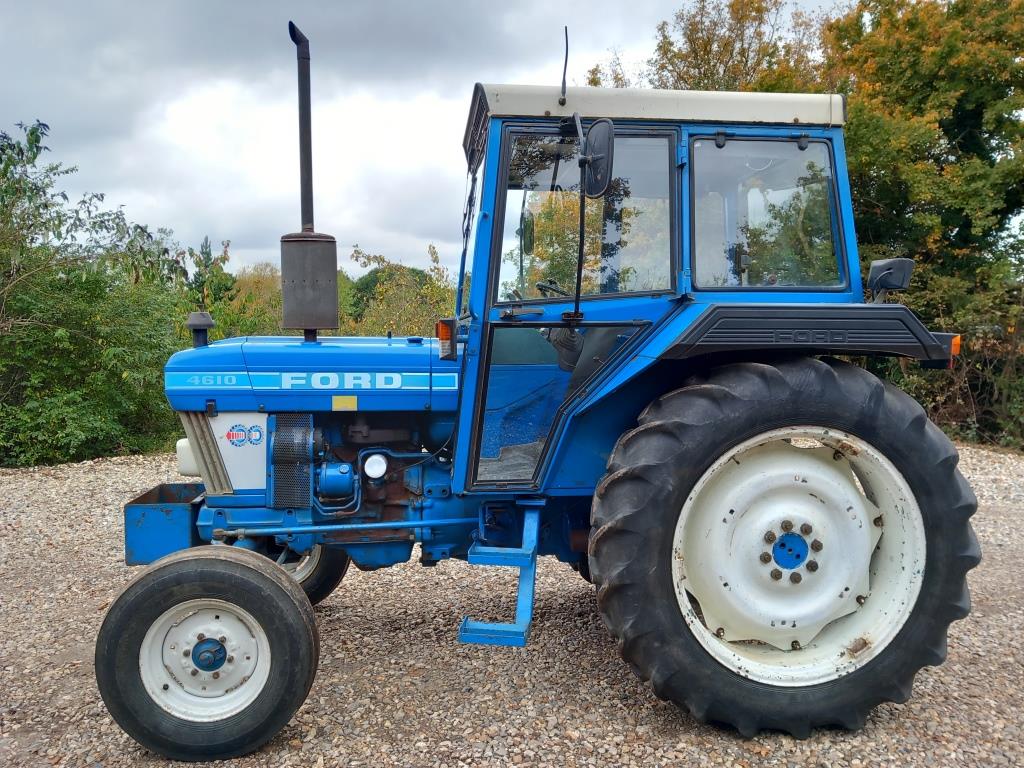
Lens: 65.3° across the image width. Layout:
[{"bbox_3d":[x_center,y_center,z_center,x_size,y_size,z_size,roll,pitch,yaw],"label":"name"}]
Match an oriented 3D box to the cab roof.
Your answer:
[{"bbox_3d":[0.530,-1.110,3.657,1.455,0.145,1.170,0,3,-5],"label":"cab roof"}]

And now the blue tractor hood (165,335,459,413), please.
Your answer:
[{"bbox_3d":[-0.848,-0.057,3.579,1.220,0.287,0.589,0,5,-6],"label":"blue tractor hood"}]

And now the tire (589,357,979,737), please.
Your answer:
[{"bbox_3d":[1.041,0.612,3.086,1.450,1.425,0.350,0,3,-5],"label":"tire"}]

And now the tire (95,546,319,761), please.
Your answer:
[{"bbox_3d":[-1.091,0.966,2.902,0.775,0.765,0.205,0,3,-6],"label":"tire"}]

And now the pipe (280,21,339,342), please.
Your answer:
[{"bbox_3d":[-0.884,-0.889,3.489,0.250,1.389,0.170,0,3,-5],"label":"pipe"}]

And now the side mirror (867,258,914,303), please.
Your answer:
[{"bbox_3d":[1.499,-0.410,3.162,0.175,0.173,0.150,0,3,-5],"label":"side mirror"}]

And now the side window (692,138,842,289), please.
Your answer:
[{"bbox_3d":[0.999,-0.664,3.112,0.613,0.578,0.050,0,3,-5],"label":"side window"}]

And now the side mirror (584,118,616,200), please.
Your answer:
[{"bbox_3d":[0.314,-0.810,2.869,0.050,0.280,0.170,-1,4,-22],"label":"side mirror"}]

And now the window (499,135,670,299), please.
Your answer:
[{"bbox_3d":[0.272,-0.633,3.037,0.685,0.640,0.050,0,3,-5],"label":"window"}]

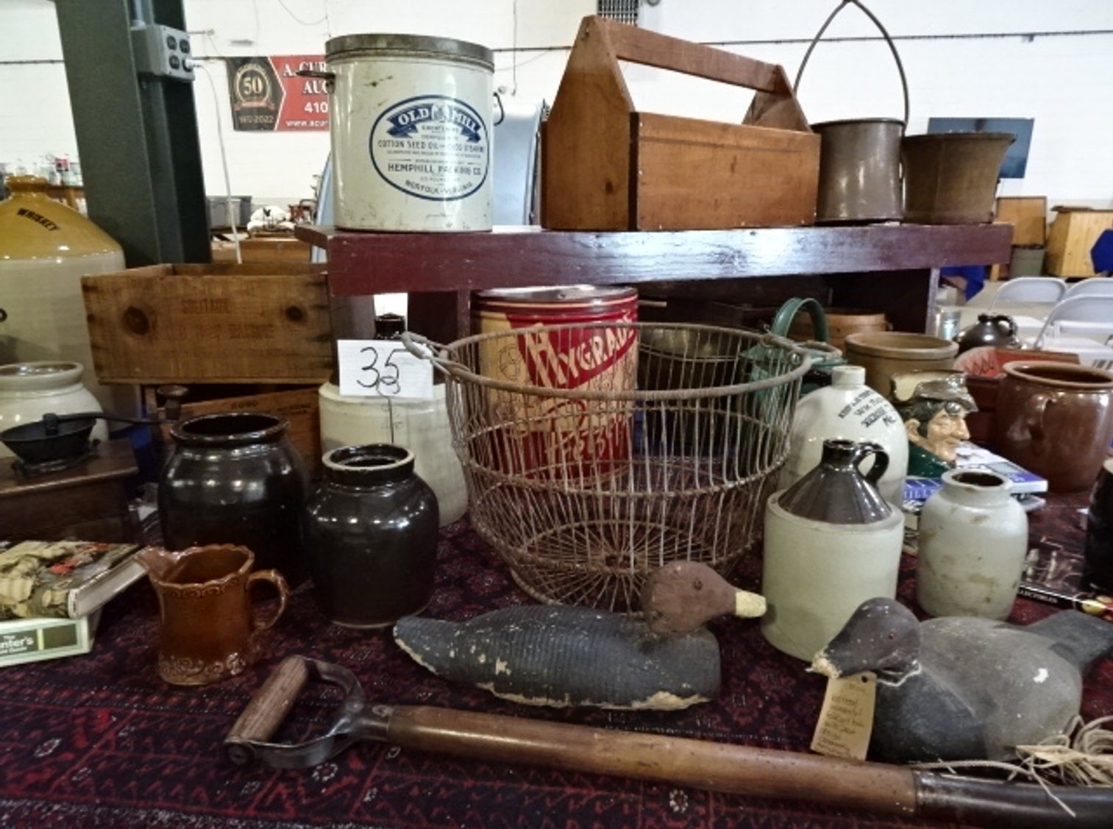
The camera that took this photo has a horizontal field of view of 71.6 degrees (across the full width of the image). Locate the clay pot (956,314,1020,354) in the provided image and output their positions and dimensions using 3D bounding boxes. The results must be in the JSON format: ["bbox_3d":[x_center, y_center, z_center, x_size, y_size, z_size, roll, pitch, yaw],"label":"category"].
[{"bbox_3d":[1.030,-0.125,1.860,0.165,0.232,0.165,0,15,0],"label":"clay pot"}]

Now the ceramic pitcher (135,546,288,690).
[{"bbox_3d":[-0.357,0.202,0.803,0.160,0.112,0.094,3,15,9],"label":"ceramic pitcher"}]

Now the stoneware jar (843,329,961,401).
[{"bbox_3d":[0.684,-0.048,1.564,0.212,0.208,0.212,0,15,0],"label":"stoneware jar"}]

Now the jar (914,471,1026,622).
[{"bbox_3d":[0.491,0.150,0.917,0.115,0.154,0.115,0,15,0],"label":"jar"}]

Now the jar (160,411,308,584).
[{"bbox_3d":[-0.416,0.113,1.012,0.184,0.204,0.184,-6,16,-22],"label":"jar"}]

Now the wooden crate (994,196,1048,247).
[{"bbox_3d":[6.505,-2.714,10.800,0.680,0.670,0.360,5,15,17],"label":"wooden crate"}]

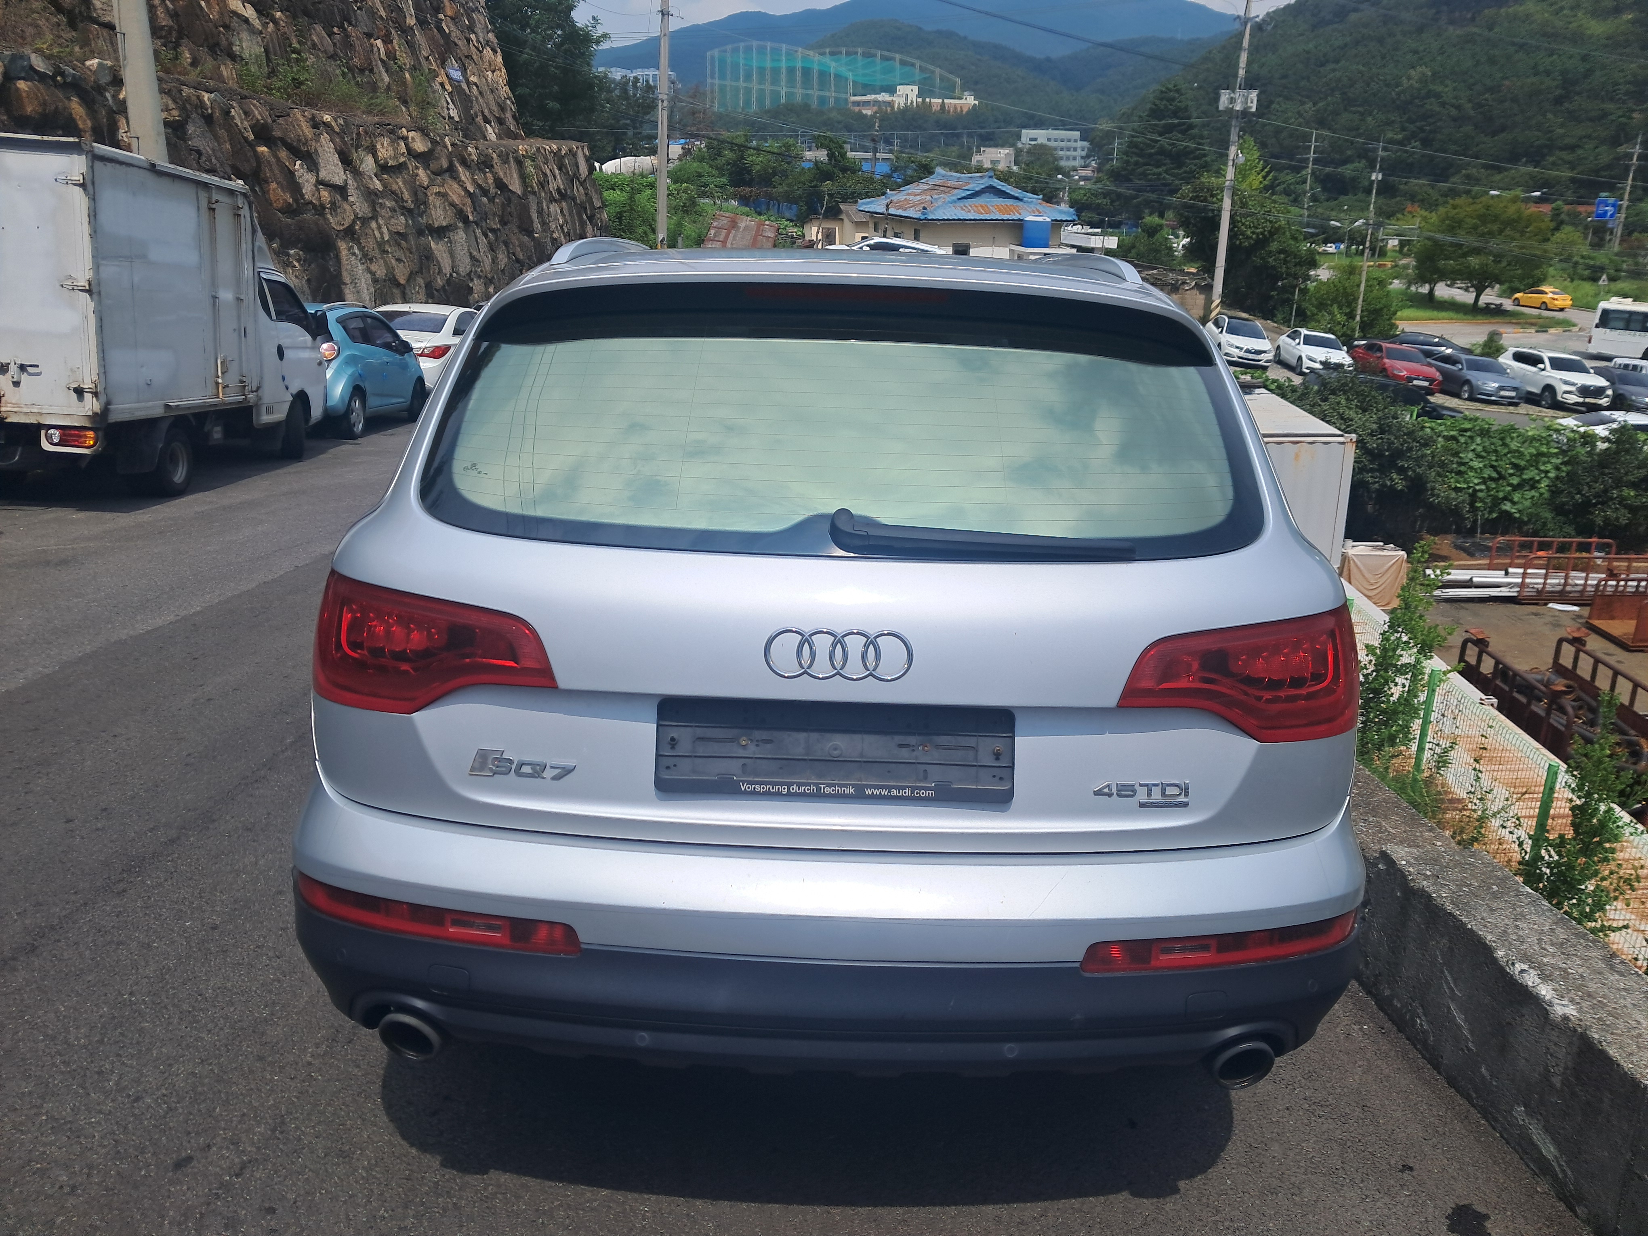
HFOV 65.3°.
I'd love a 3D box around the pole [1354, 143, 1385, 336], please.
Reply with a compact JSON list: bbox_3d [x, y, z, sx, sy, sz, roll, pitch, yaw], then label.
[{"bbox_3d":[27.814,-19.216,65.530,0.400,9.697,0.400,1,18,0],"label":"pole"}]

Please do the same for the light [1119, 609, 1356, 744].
[{"bbox_3d":[0.659,0.106,2.031,0.450,0.220,0.270,2,13,0],"label":"light"}]

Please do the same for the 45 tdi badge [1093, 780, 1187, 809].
[{"bbox_3d":[0.483,0.269,1.958,0.146,0.045,0.008,1,14,-4],"label":"45 tdi badge"}]

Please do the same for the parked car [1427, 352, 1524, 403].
[{"bbox_3d":[24.007,-9.059,47.689,1.870,1.460,4.900,2,20,-6],"label":"parked car"}]

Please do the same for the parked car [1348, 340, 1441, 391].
[{"bbox_3d":[20.838,-9.216,46.977,1.860,1.445,4.900,3,18,0],"label":"parked car"}]

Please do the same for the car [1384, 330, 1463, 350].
[{"bbox_3d":[24.573,-11.114,53.508,4.850,1.460,1.850,3,19,-1],"label":"car"}]

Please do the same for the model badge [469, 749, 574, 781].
[{"bbox_3d":[-0.463,0.225,1.970,0.166,0.044,0.010,4,13,8],"label":"model badge"}]

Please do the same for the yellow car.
[{"bbox_3d":[55.269,-24.570,99.010,1.820,1.470,4.750,-3,18,-15],"label":"yellow car"}]

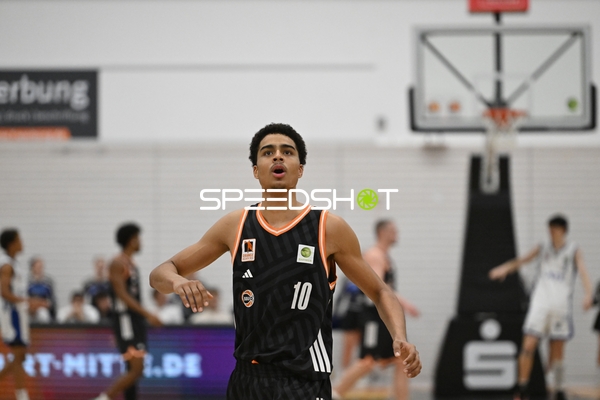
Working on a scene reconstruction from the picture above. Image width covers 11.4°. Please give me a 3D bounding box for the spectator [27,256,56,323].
[{"bbox_3d":[-3.138,1.488,36.200,0.460,1.610,0.330,0,-1,-8],"label":"spectator"}]

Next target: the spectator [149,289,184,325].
[{"bbox_3d":[-1.558,1.649,35.000,0.490,1.230,0.720,0,-1,-5],"label":"spectator"}]

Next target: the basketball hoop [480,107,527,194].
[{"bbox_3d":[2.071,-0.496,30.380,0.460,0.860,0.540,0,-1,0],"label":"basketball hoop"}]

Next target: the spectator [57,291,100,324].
[{"bbox_3d":[-2.584,1.660,35.000,0.520,1.210,0.720,0,-1,0],"label":"spectator"}]

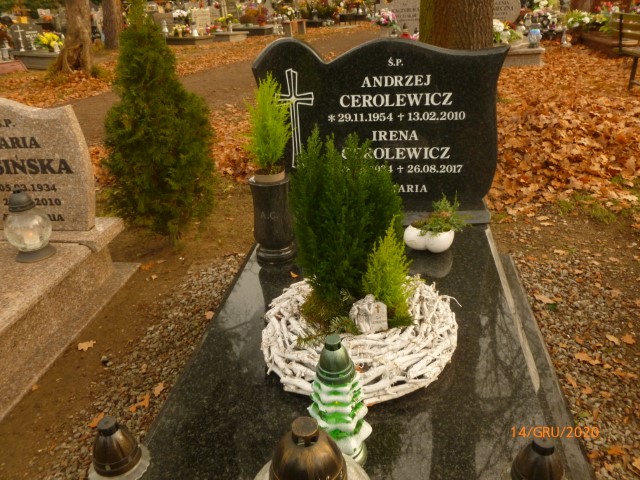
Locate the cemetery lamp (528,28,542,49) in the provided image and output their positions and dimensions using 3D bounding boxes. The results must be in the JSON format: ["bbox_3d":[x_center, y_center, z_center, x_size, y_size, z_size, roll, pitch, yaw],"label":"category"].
[{"bbox_3d":[3.201,-2.997,7.704,0.185,0.275,0.185,1,27,9],"label":"cemetery lamp"}]

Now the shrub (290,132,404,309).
[{"bbox_3d":[0.076,-0.036,1.441,0.310,0.570,0.280,1,27,9],"label":"shrub"}]

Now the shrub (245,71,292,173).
[{"bbox_3d":[-0.171,-0.369,1.736,0.165,0.380,0.155,1,27,9],"label":"shrub"}]

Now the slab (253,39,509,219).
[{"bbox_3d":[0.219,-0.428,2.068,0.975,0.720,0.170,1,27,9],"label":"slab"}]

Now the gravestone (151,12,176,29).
[{"bbox_3d":[-4.297,-6.169,14.556,0.680,0.480,0.160,1,27,9],"label":"gravestone"}]

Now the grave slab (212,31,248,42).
[{"bbox_3d":[-2.701,-5.698,14.366,0.900,0.250,1.500,1,27,9],"label":"grave slab"}]

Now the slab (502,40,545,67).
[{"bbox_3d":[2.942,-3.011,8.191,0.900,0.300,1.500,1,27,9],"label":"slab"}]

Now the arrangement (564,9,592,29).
[{"bbox_3d":[4.539,-3.879,9.079,0.480,0.360,0.400,1,27,9],"label":"arrangement"}]

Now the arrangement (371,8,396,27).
[{"bbox_3d":[1.054,-3.688,8.607,0.430,0.300,0.360,1,27,9],"label":"arrangement"}]

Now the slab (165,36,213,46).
[{"bbox_3d":[-3.596,-5.476,14.024,0.970,0.250,1.400,1,27,9],"label":"slab"}]

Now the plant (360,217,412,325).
[{"bbox_3d":[0.188,0.098,1.428,0.140,0.335,0.140,1,27,9],"label":"plant"}]

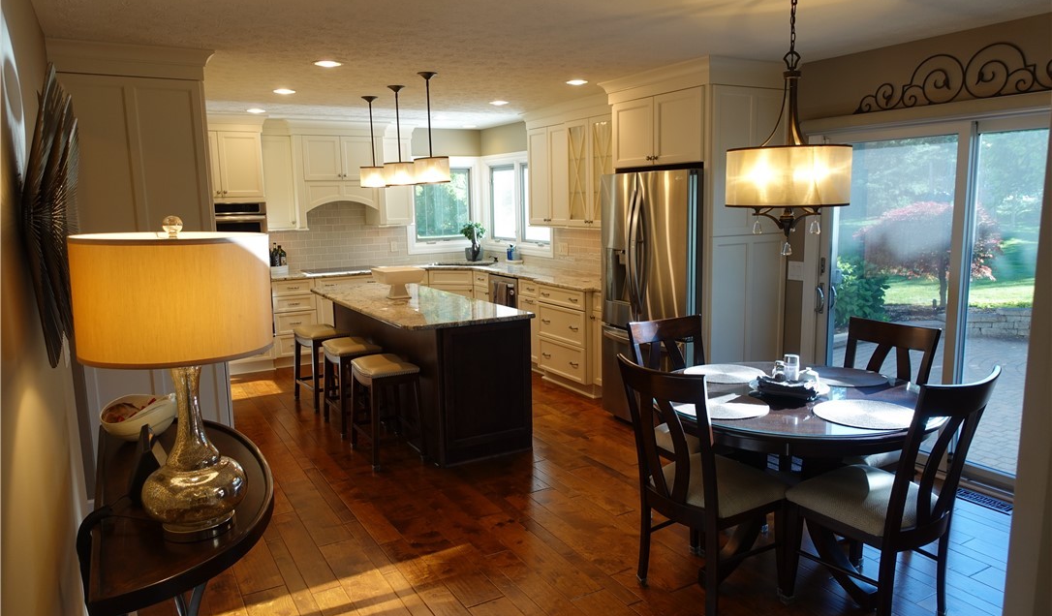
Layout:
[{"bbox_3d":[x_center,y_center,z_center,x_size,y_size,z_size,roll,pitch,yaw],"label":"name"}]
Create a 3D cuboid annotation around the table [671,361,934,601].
[{"bbox_3d":[1.131,0.747,3.102,1.190,0.765,1.190,-6,10,-29],"label":"table"}]

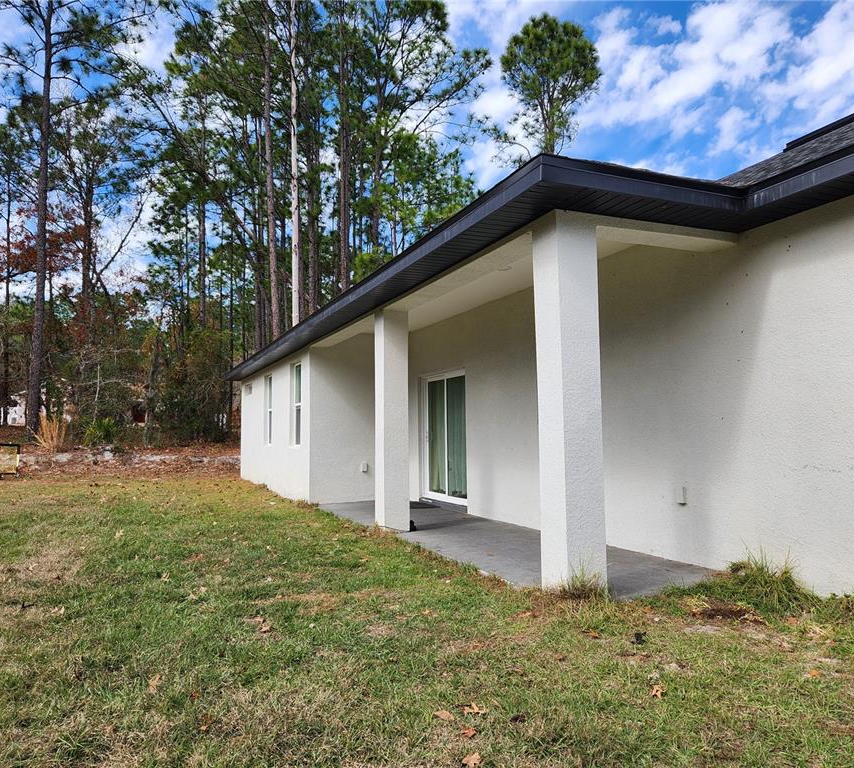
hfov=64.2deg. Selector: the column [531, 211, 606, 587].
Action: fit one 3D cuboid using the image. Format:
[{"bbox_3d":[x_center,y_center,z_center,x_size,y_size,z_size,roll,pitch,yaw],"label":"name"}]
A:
[{"bbox_3d":[1.018,0.147,4.878,0.325,2.703,0.325,1,-5,-23],"label":"column"}]

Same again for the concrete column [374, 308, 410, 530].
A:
[{"bbox_3d":[-0.424,0.445,8.275,0.325,2.645,0.325,1,-5,-23],"label":"concrete column"}]

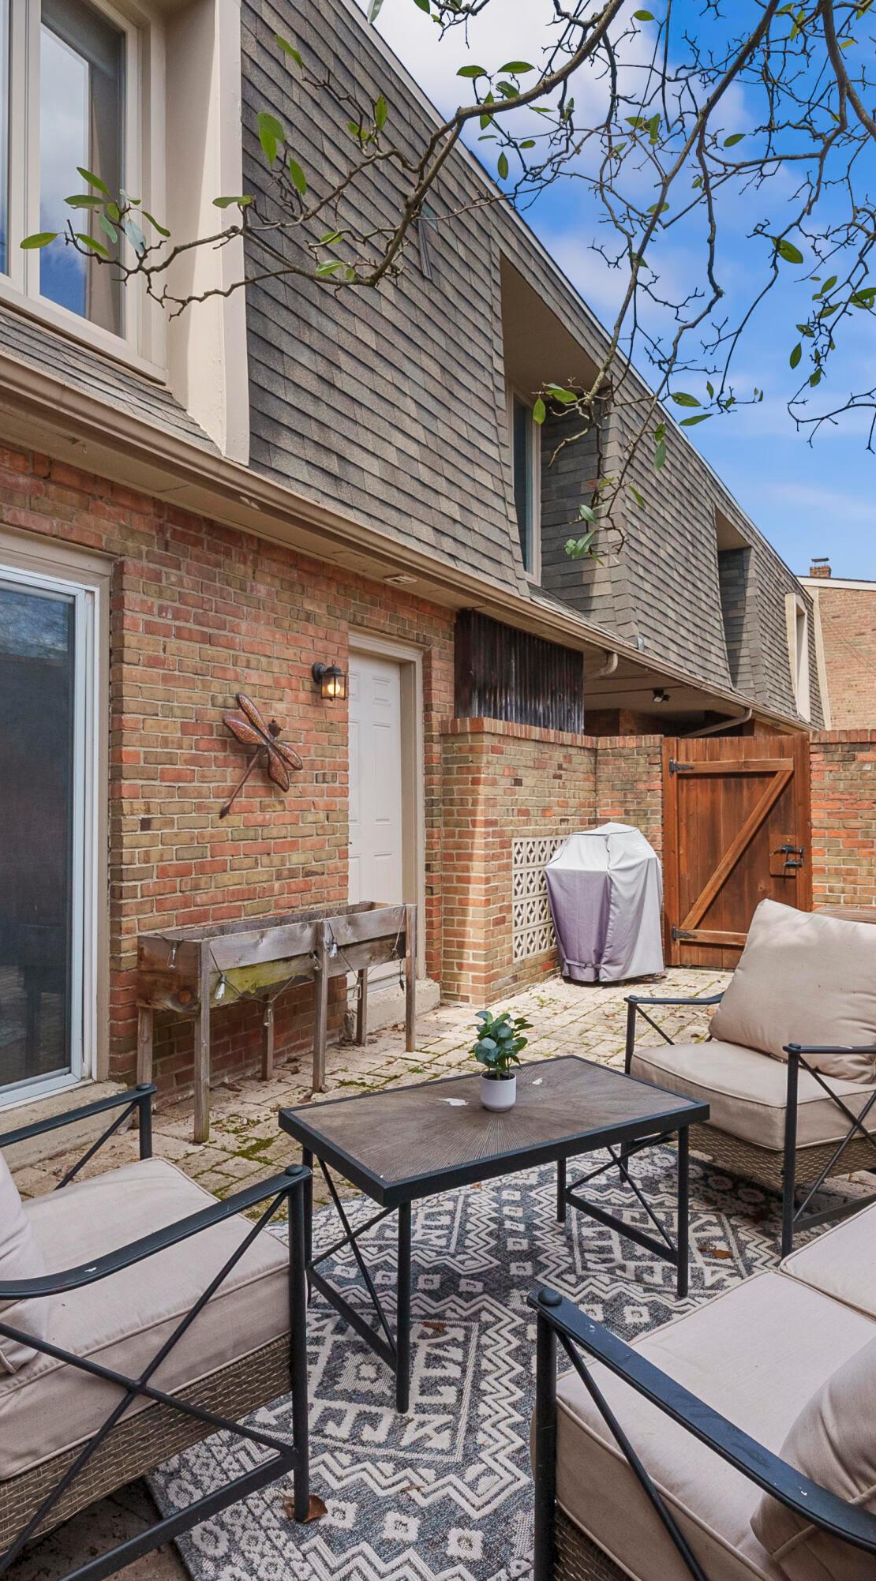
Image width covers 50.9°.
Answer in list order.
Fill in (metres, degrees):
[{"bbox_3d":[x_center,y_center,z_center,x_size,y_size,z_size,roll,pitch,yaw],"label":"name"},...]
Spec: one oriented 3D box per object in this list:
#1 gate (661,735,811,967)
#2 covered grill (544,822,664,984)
[{"bbox_3d":[2.429,0.508,7.540,1.170,1.890,0.100,-1,-1,31],"label":"gate"},{"bbox_3d":[1.300,0.857,7.093,0.740,1.140,0.500,1,-1,-41],"label":"covered grill"}]

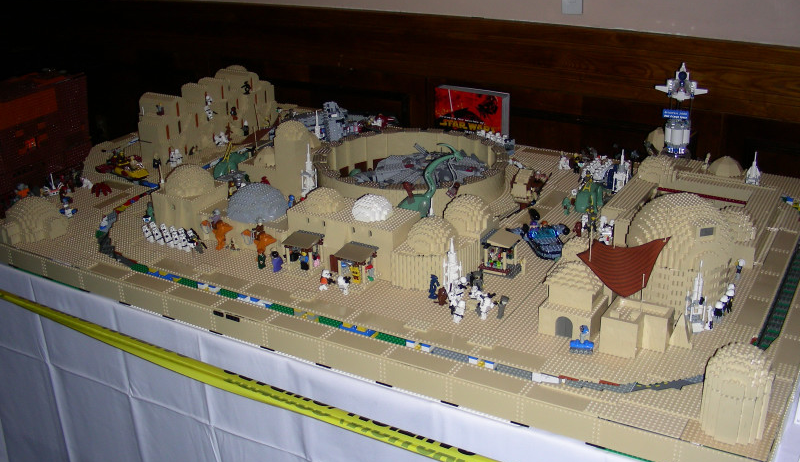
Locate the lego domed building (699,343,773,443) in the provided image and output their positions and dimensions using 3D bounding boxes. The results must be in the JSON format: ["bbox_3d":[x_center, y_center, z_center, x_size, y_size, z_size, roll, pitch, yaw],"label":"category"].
[{"bbox_3d":[0.484,0.221,1.259,0.099,0.138,0.099,11,27,28],"label":"lego domed building"}]

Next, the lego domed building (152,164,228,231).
[{"bbox_3d":[-0.489,-0.088,2.069,0.136,0.141,0.130,11,27,28],"label":"lego domed building"}]

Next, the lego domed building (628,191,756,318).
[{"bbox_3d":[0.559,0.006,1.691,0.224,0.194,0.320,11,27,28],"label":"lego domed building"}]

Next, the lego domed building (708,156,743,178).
[{"bbox_3d":[0.827,-0.168,2.221,0.092,0.040,0.093,11,27,28],"label":"lego domed building"}]

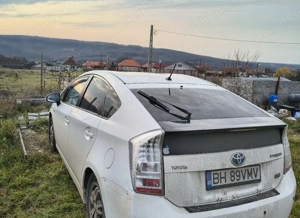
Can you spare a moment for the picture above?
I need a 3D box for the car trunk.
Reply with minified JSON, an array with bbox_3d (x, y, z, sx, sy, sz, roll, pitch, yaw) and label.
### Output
[{"bbox_3d":[0.590,0.385,2.145,1.190,0.570,0.310,-1,9,-27],"label":"car trunk"}]

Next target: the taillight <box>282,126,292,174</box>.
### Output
[{"bbox_3d":[1.194,0.338,2.449,0.205,0.420,0.240,-1,9,-27],"label":"taillight"}]

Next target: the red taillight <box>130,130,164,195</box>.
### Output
[{"bbox_3d":[-0.014,0.351,1.839,0.205,0.420,0.240,-1,9,-27],"label":"red taillight"}]

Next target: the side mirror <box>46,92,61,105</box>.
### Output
[{"bbox_3d":[-1.384,-0.141,3.986,0.220,0.170,0.140,-1,9,-27],"label":"side mirror"}]

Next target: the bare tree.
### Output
[{"bbox_3d":[10.889,-4.939,33.000,4.500,4.700,4.400,3,8,0],"label":"bare tree"}]

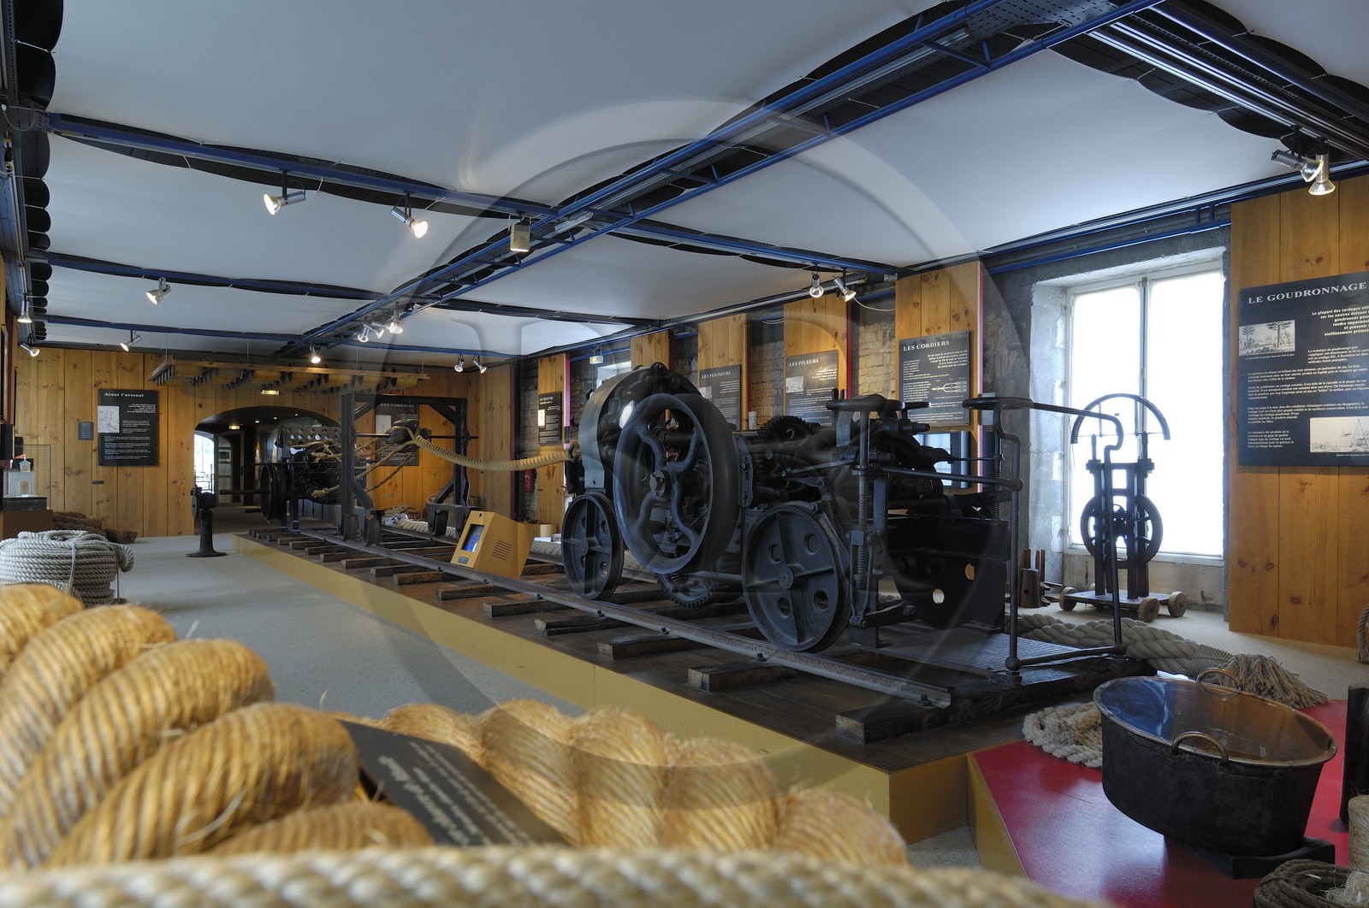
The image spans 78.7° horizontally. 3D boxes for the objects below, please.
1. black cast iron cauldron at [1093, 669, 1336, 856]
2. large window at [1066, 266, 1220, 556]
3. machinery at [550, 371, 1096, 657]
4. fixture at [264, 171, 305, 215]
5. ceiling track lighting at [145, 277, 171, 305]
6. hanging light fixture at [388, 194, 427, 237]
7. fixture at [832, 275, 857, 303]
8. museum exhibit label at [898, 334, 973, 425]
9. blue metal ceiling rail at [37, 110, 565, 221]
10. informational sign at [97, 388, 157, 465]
[{"bbox_3d":[1.263,0.730,2.031,0.500,0.290,0.505,7,8,36],"label":"black cast iron cauldron"},{"bbox_3d":[3.848,-0.306,7.025,0.100,2.319,1.317,1,-1,-37],"label":"large window"},{"bbox_3d":[0.620,0.150,4.720,1.450,1.550,3.100,0,-1,-36],"label":"machinery"},{"bbox_3d":[-2.464,-1.610,5.165,0.246,0.288,0.122,1,-1,-38],"label":"fixture"},{"bbox_3d":[-5.006,-1.570,7.974,0.195,0.276,0.122,1,-1,-42],"label":"ceiling track lighting"},{"bbox_3d":[-1.837,-1.596,5.582,0.244,0.303,0.122,0,-1,-4],"label":"hanging light fixture"},{"bbox_3d":[1.474,-1.561,7.666,0.209,0.304,0.122,0,-1,20],"label":"fixture"},{"bbox_3d":[2.460,-0.724,8.250,0.020,0.890,0.830,0,-1,-36],"label":"museum exhibit label"},{"bbox_3d":[-2.240,-1.835,5.480,3.100,0.100,0.090,0,-1,-33],"label":"blue metal ceiling rail"},{"bbox_3d":[-8.900,-0.415,13.383,0.800,1.220,0.020,1,-1,-33],"label":"informational sign"}]

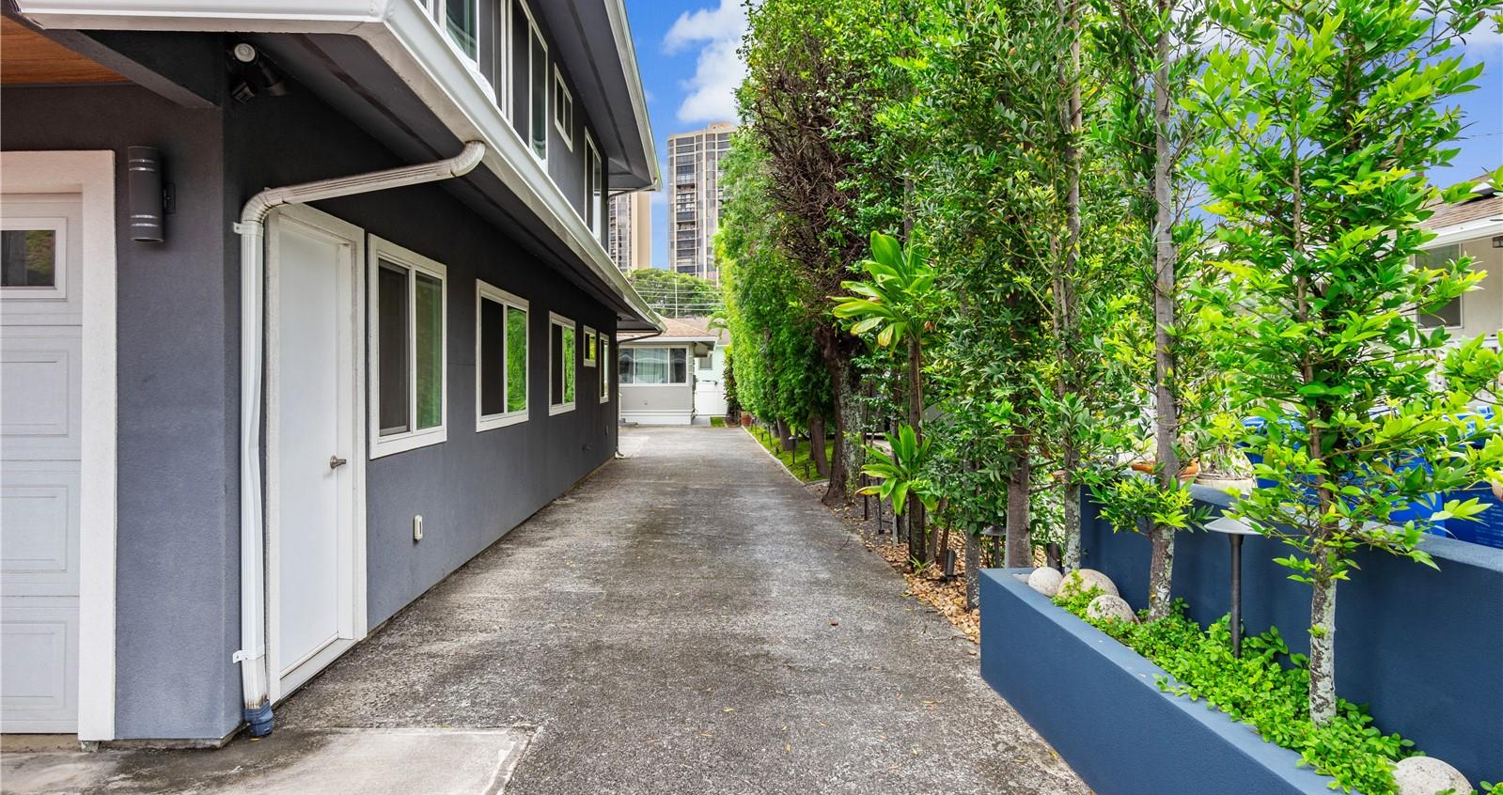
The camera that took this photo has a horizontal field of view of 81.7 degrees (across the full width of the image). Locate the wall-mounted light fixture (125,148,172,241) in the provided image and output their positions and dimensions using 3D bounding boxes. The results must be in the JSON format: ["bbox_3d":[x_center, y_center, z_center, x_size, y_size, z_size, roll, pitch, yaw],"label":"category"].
[{"bbox_3d":[-2.232,-0.751,3.221,0.108,0.343,0.140,0,1,-3],"label":"wall-mounted light fixture"}]

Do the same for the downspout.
[{"bbox_3d":[-1.555,0.163,3.515,0.980,2.400,0.130,0,1,-3],"label":"downspout"}]

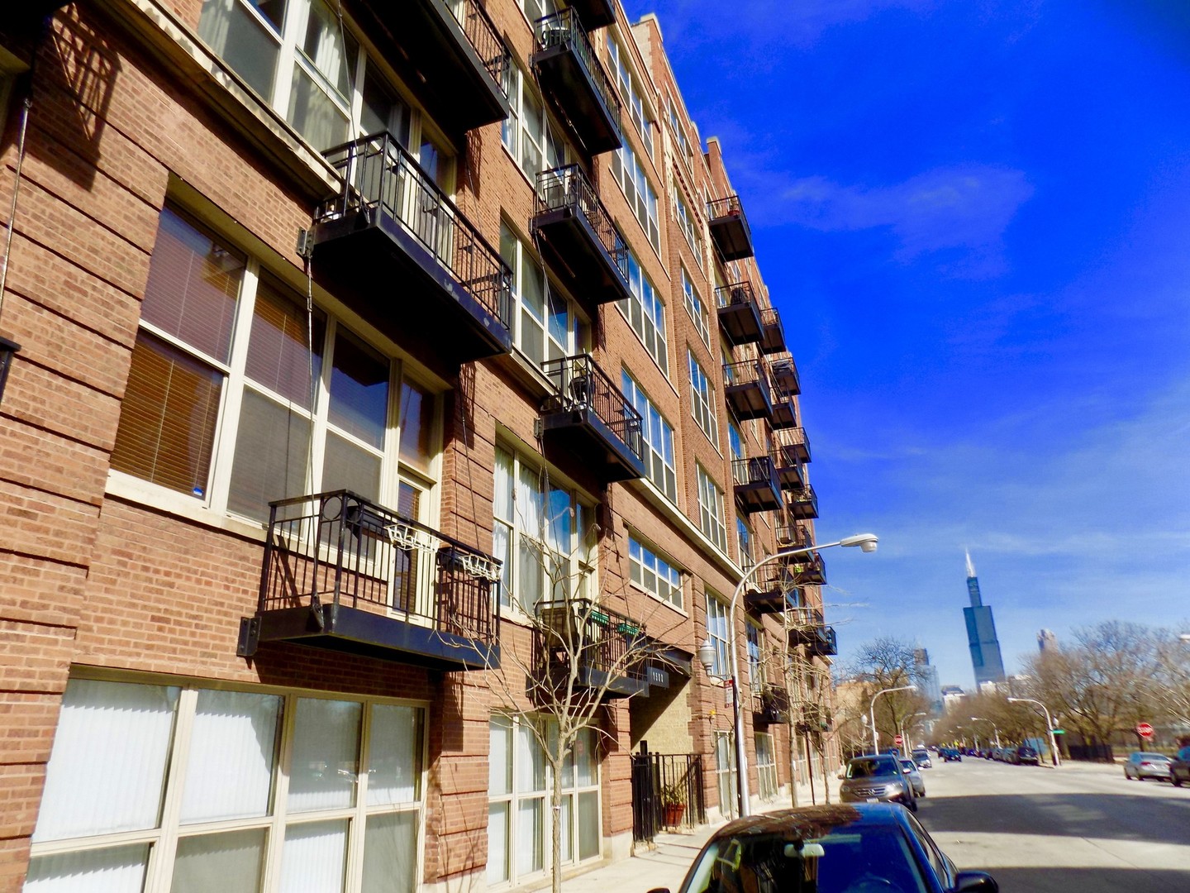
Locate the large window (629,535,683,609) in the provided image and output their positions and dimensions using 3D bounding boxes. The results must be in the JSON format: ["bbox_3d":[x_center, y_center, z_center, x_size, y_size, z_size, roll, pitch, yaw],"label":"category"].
[{"bbox_3d":[1.482,3.092,18.765,0.120,1.020,4.510,-10,-23,19],"label":"large window"}]

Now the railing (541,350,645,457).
[{"bbox_3d":[0.053,-0.512,15.282,0.899,1.097,3.328,-10,-23,19],"label":"railing"}]

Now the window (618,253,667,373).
[{"bbox_3d":[1.313,-3.763,21.521,0.120,2.640,4.580,-10,-23,19],"label":"window"}]

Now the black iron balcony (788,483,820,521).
[{"bbox_3d":[12.372,3.302,46.994,1.380,1.240,2.970,-10,-23,19],"label":"black iron balcony"}]

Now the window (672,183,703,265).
[{"bbox_3d":[3.431,-7.971,29.092,0.120,1.800,4.300,-10,-23,19],"label":"window"}]

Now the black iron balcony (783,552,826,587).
[{"bbox_3d":[12.872,7.323,47.057,1.418,1.272,2.967,-9,-23,19],"label":"black iron balcony"}]

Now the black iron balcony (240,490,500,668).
[{"bbox_3d":[-2.073,1.577,8.393,0.844,1.282,3.082,-9,-23,19],"label":"black iron balcony"}]

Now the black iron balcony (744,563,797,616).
[{"bbox_3d":[6.638,5.394,29.898,1.380,1.240,2.970,-10,-23,19],"label":"black iron balcony"}]

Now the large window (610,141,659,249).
[{"bbox_3d":[1.222,-7.863,23.733,0.150,2.488,4.761,-9,-23,19],"label":"large window"}]

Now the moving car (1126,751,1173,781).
[{"bbox_3d":[30.328,17.219,42.819,1.820,1.440,4.700,-10,-23,19],"label":"moving car"}]

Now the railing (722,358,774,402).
[{"bbox_3d":[6.381,-2.344,32.841,1.370,1.050,2.970,-10,-23,19],"label":"railing"}]

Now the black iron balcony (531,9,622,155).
[{"bbox_3d":[-0.312,-8.181,18.052,0.893,1.279,3.199,-10,-23,19],"label":"black iron balcony"}]

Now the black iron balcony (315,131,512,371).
[{"bbox_3d":[-2.076,-2.274,9.805,0.810,1.260,2.990,-10,-23,19],"label":"black iron balcony"}]

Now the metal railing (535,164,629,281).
[{"bbox_3d":[-0.171,-4.307,16.132,0.800,1.050,2.970,-10,-23,19],"label":"metal railing"}]

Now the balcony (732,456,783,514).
[{"bbox_3d":[6.652,1.589,32.081,1.418,1.272,2.967,-9,-23,19],"label":"balcony"}]

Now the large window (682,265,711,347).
[{"bbox_3d":[3.765,-5.102,29.650,0.160,1.846,4.441,-10,-23,19],"label":"large window"}]

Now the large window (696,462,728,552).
[{"bbox_3d":[3.770,2.131,25.464,0.170,2.450,4.250,-10,-23,19],"label":"large window"}]

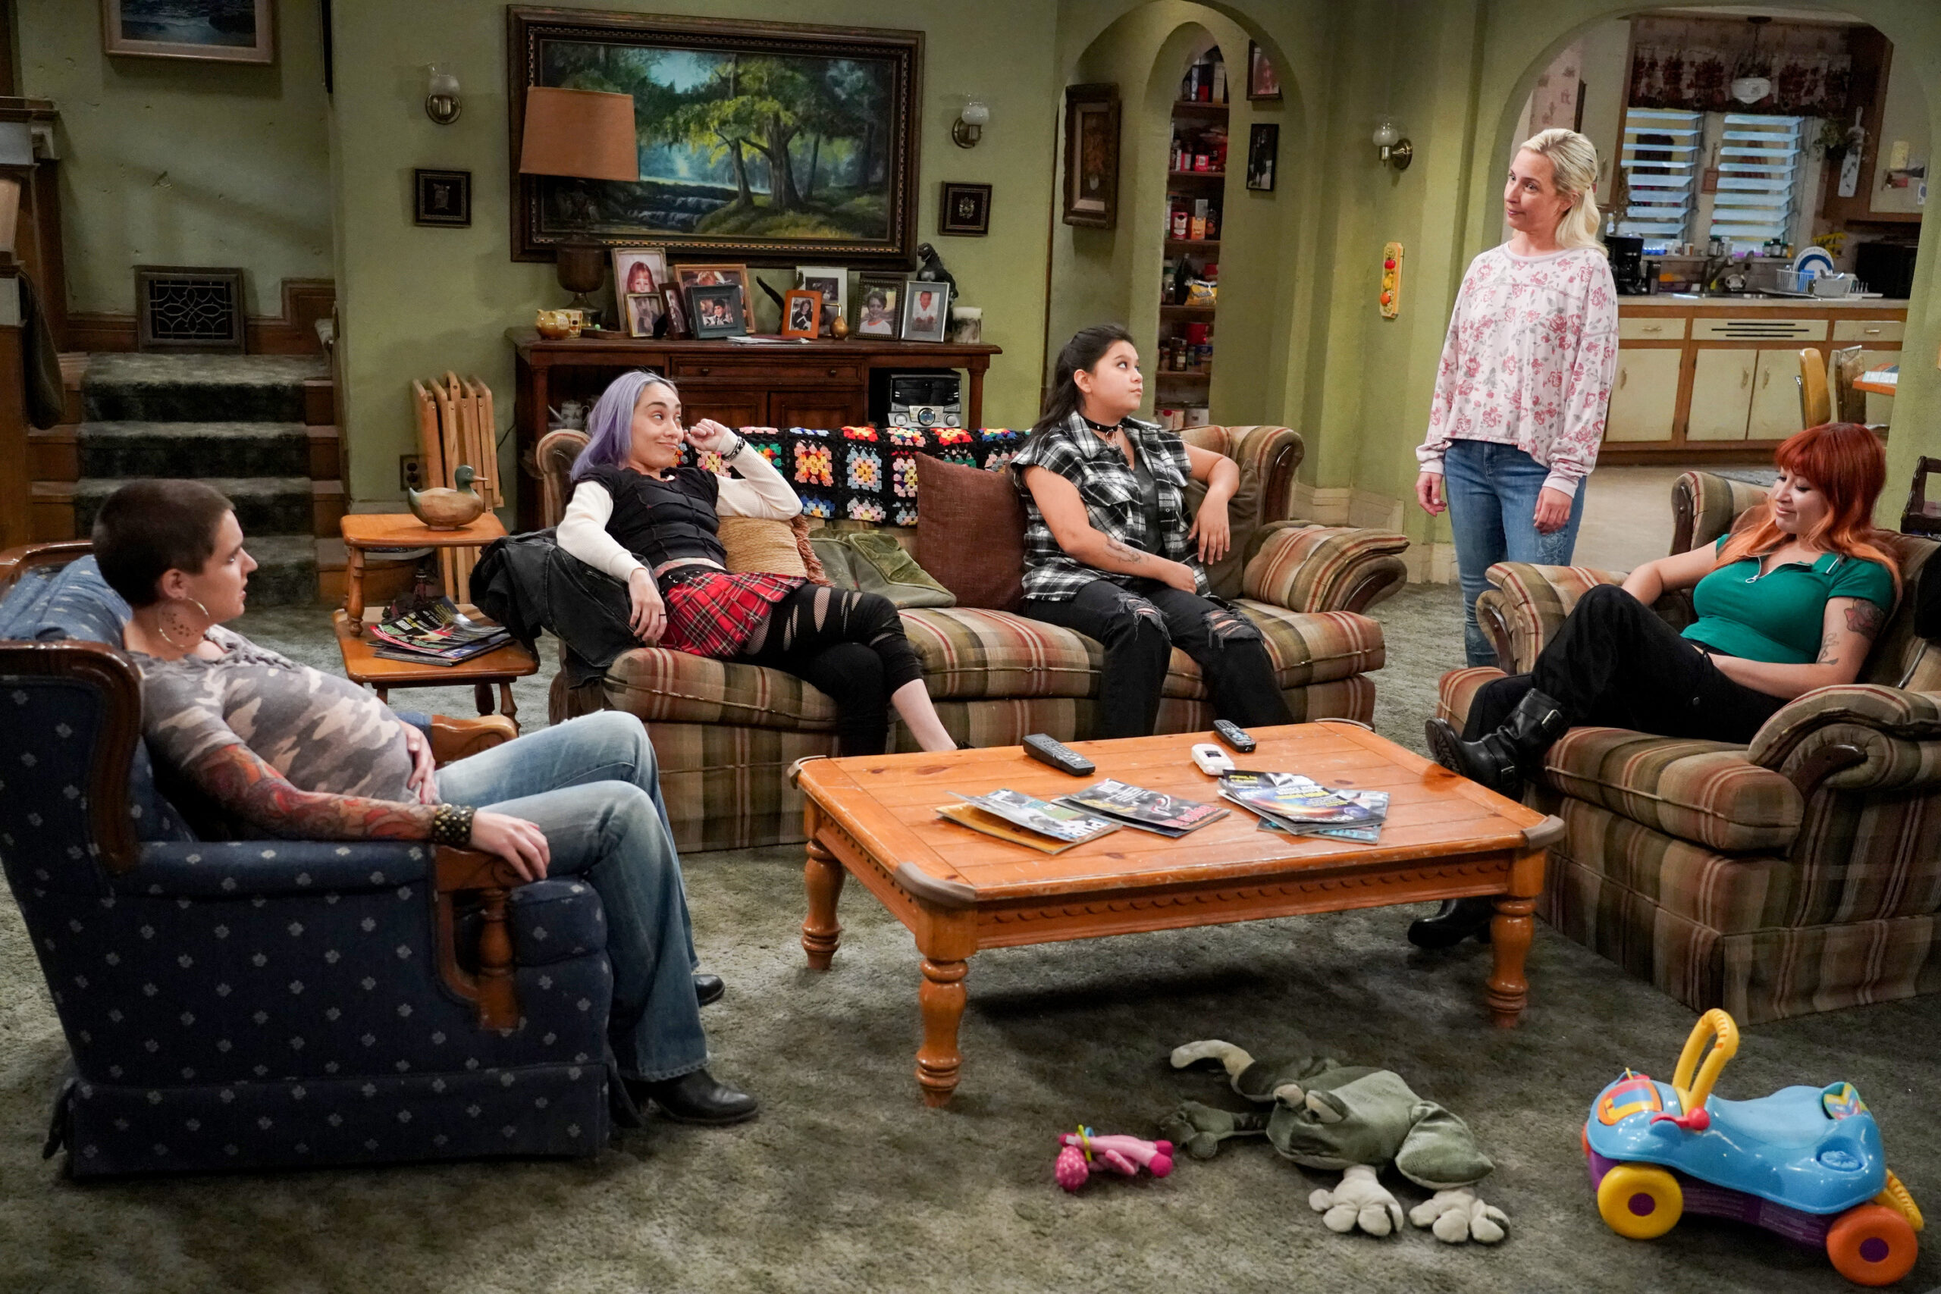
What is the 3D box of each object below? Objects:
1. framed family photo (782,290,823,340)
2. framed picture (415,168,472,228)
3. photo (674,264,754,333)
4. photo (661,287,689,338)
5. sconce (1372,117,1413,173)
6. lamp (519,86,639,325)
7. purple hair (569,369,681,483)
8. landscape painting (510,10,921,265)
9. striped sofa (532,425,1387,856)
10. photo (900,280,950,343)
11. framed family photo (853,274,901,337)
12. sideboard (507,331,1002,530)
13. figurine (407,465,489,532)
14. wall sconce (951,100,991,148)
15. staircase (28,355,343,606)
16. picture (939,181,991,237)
[{"bbox_3d":[-0.608,-1.196,7.005,0.131,0.172,0.025,6,1,14],"label":"framed family photo"},{"bbox_3d":[-1.909,-1.624,7.034,0.195,0.195,0.025,-3,14,-21],"label":"framed picture"},{"bbox_3d":[-0.949,-1.290,7.221,0.275,0.255,0.035,-5,-2,-28],"label":"photo"},{"bbox_3d":[-1.046,-1.188,6.869,0.020,0.188,0.088,-6,9,26],"label":"photo"},{"bbox_3d":[1.613,-1.908,7.401,0.150,0.185,0.115,-8,17,-36],"label":"sconce"},{"bbox_3d":[-1.383,-1.556,6.923,0.428,0.823,0.428,-3,14,-21],"label":"lamp"},{"bbox_3d":[-0.810,-0.518,4.530,0.195,0.250,0.180,11,23,44],"label":"purple hair"},{"bbox_3d":[-0.942,-1.893,7.326,1.572,0.893,0.060,-3,14,-21],"label":"landscape painting"},{"bbox_3d":[0.009,-0.104,4.822,2.230,0.820,0.950,-3,14,-21],"label":"striped sofa"},{"bbox_3d":[-0.164,-1.225,7.103,0.157,0.216,0.025,6,1,15],"label":"photo"},{"bbox_3d":[-0.338,-1.241,7.122,0.148,0.225,0.028,5,1,13],"label":"framed family photo"},{"bbox_3d":[-0.768,-0.671,7.044,1.662,0.882,0.530,-2,15,-18],"label":"sideboard"},{"bbox_3d":[-1.233,-0.360,4.569,0.183,0.158,0.090,0,14,-12],"label":"figurine"},{"bbox_3d":[-0.001,-1.939,7.204,0.115,0.180,0.155,-2,15,-18],"label":"wall sconce"},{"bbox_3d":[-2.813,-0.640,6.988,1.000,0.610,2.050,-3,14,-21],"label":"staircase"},{"bbox_3d":[-0.024,-1.744,7.745,0.210,0.200,0.025,-3,14,-21],"label":"picture"}]

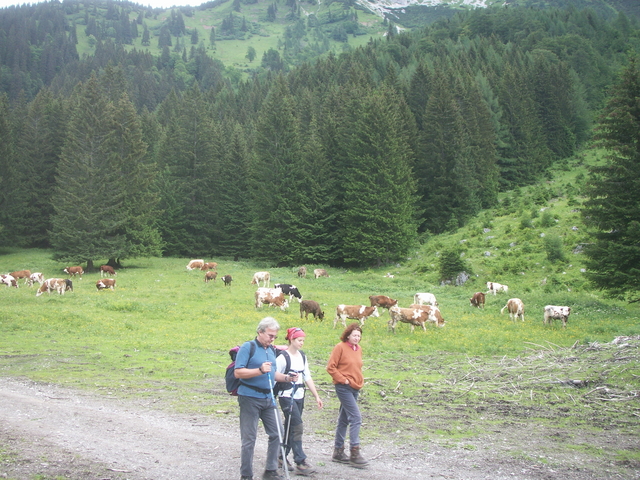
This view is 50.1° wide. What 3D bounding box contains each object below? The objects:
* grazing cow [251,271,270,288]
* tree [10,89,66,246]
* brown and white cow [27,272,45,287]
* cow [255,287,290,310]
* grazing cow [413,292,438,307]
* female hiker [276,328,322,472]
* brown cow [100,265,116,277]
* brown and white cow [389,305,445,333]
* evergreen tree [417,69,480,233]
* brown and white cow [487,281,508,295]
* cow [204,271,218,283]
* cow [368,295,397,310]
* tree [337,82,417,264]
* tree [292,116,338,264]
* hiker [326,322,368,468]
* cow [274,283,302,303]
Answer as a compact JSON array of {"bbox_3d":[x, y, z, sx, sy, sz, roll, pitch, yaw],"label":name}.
[{"bbox_3d":[-4.846,3.274,56.000,2.000,1.400,0.700,1,1,41],"label":"grazing cow"},{"bbox_3d":[-47.733,-12.124,116.000,9.300,27.000,9.300,0,1,0],"label":"tree"},{"bbox_3d":[-27.400,3.811,66.000,2.000,1.380,0.700,-1,1,-45],"label":"brown and white cow"},{"bbox_3d":[-2.807,3.421,40.000,2.200,1.400,0.750,0,1,28],"label":"cow"},{"bbox_3d":[8.945,5.087,58.000,2.100,1.220,0.650,1,-3,-17],"label":"grazing cow"},{"bbox_3d":[-0.247,1.847,7.850,0.520,1.690,0.520,1,1,38],"label":"female hiker"},{"bbox_3d":[-23.772,3.489,77.000,2.100,1.350,0.700,0,1,-29],"label":"brown cow"},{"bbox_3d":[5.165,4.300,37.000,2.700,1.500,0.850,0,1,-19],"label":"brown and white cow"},{"bbox_3d":[19.756,-13.868,106.000,9.800,25.200,9.800,0,-2,0],"label":"evergreen tree"},{"bbox_3d":[16.300,4.466,63.000,2.100,1.300,0.650,2,-3,-33],"label":"brown and white cow"},{"bbox_3d":[-11.895,4.111,75.000,0.650,1.300,2.000,-2,-3,41],"label":"cow"},{"bbox_3d":[4.116,4.181,44.000,2.100,1.400,0.750,0,1,15],"label":"cow"},{"bbox_3d":[7.782,-8.580,91.000,10.600,24.000,10.600,0,-2,0],"label":"tree"},{"bbox_3d":[-0.605,-6.657,92.000,7.000,19.800,7.000,0,-2,0],"label":"tree"},{"bbox_3d":[0.318,1.790,7.900,0.430,1.650,0.500,-1,-3,30],"label":"hiker"},{"bbox_3d":[-2.288,3.949,50.500,2.150,1.300,0.670,-1,-3,30],"label":"cow"}]

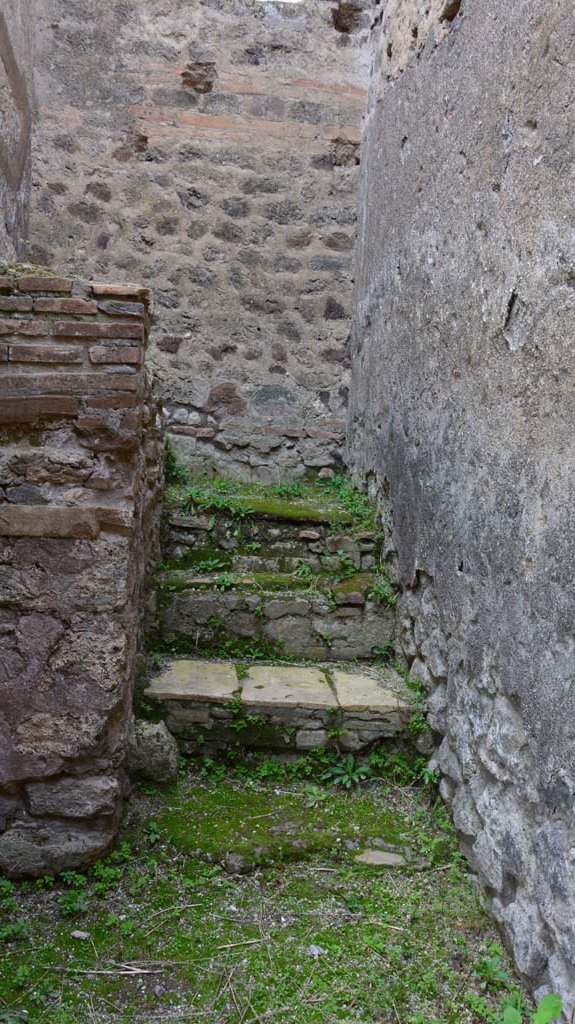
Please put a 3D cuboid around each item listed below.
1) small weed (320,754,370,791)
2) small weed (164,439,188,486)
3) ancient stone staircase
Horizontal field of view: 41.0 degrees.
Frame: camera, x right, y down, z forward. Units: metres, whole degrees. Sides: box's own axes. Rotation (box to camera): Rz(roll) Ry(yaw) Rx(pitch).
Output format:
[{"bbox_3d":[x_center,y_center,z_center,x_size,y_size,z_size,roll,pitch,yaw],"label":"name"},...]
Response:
[{"bbox_3d":[0.189,0.854,2.500,0.155,0.080,0.130,2,8,-3],"label":"small weed"},{"bbox_3d":[-0.592,-0.268,4.080,0.130,0.230,0.130,2,8,-3],"label":"small weed"},{"bbox_3d":[-0.039,0.359,3.436,0.950,0.780,1.620,2,8,-3],"label":"ancient stone staircase"}]

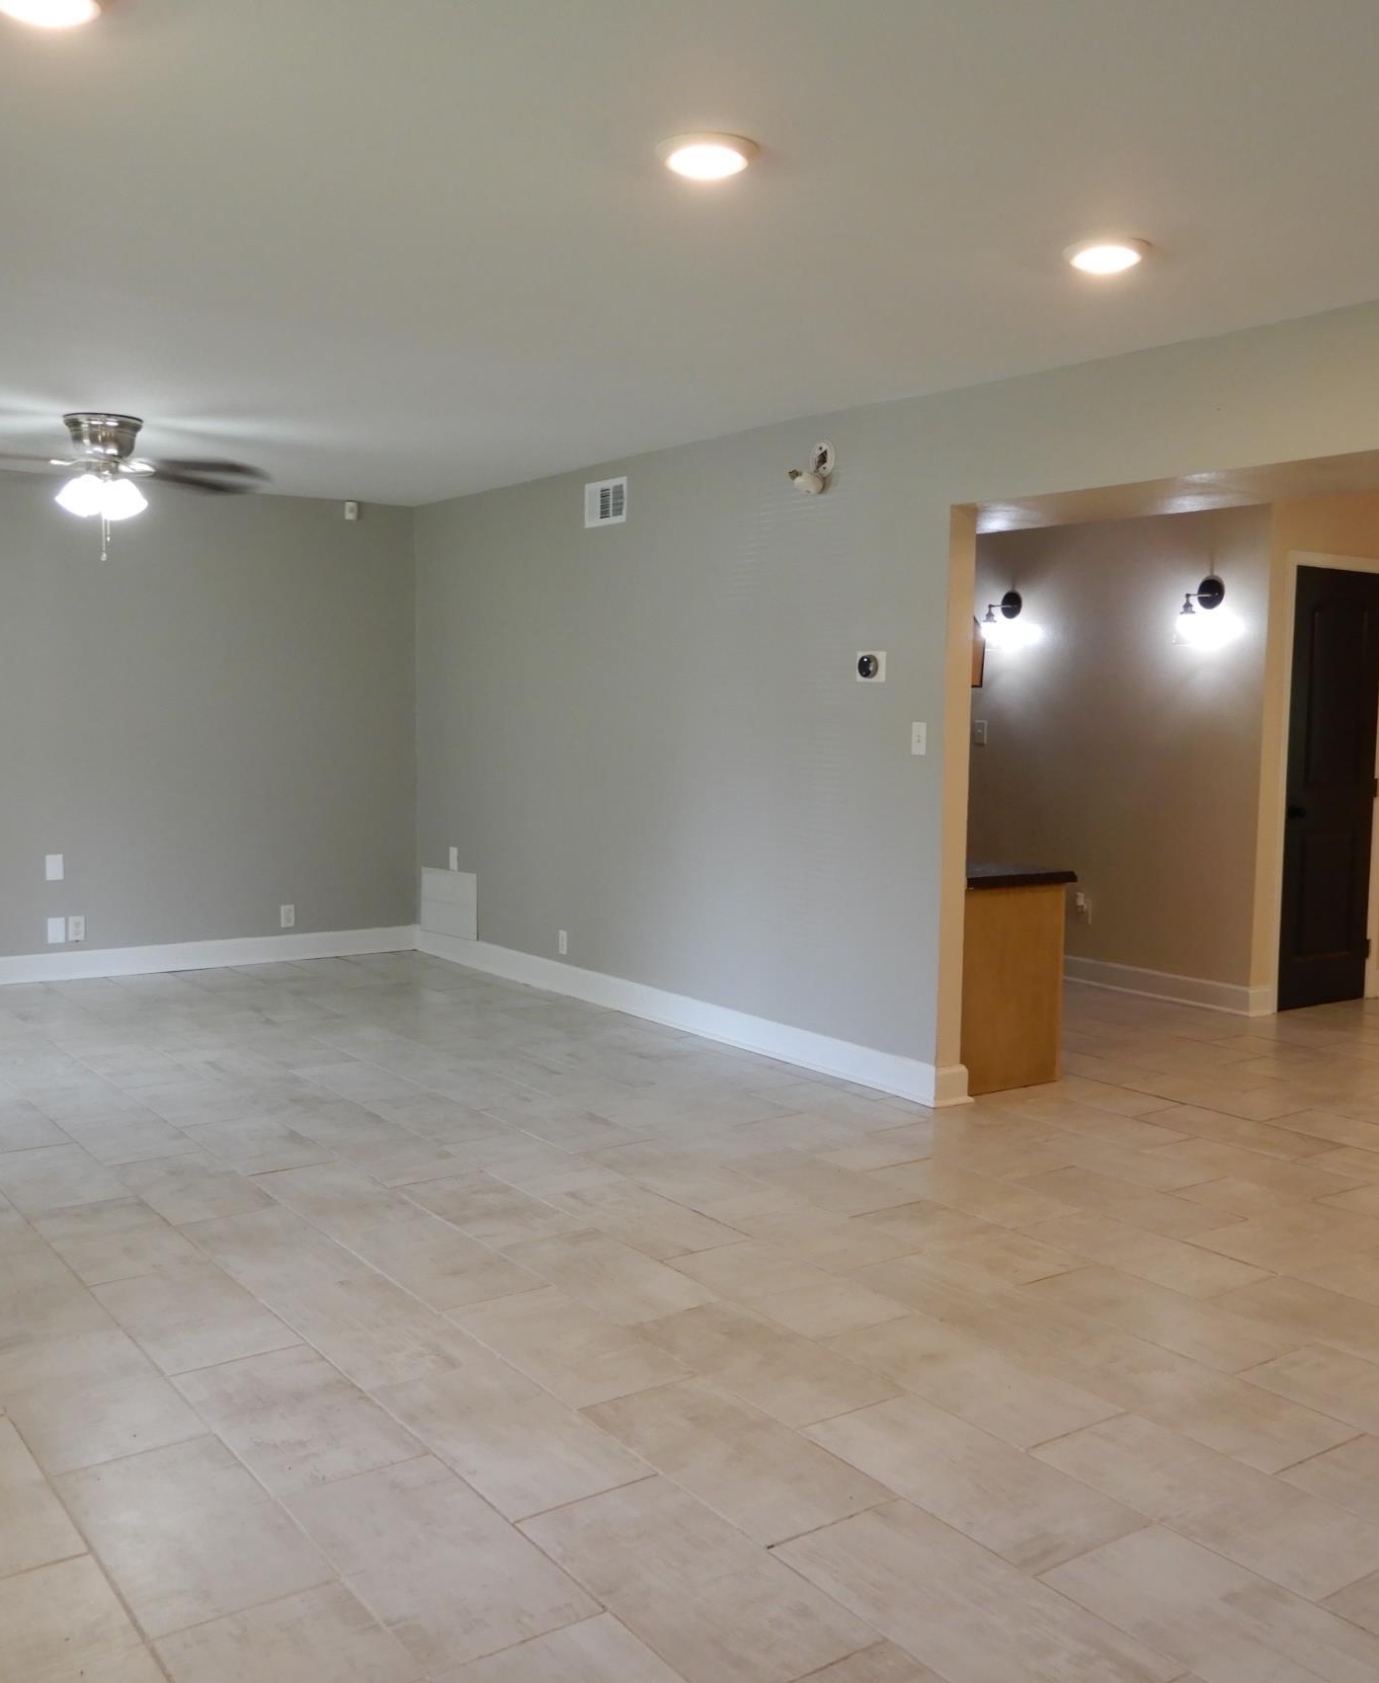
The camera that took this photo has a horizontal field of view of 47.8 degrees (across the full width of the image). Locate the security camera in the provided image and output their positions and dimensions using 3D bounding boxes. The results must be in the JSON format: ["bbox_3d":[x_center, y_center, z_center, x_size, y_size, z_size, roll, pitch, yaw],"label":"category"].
[{"bbox_3d":[0.436,-1.371,5.700,0.160,0.200,0.140,-3,6,-36],"label":"security camera"}]

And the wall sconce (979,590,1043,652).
[{"bbox_3d":[1.621,-1.170,8.208,0.270,0.315,0.150,-3,6,-36],"label":"wall sconce"}]

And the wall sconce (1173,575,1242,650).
[{"bbox_3d":[2.314,-1.063,7.129,0.285,0.320,0.150,-3,6,-36],"label":"wall sconce"}]

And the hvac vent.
[{"bbox_3d":[-0.382,-1.513,6.958,0.020,0.200,0.347,-3,6,-36],"label":"hvac vent"}]

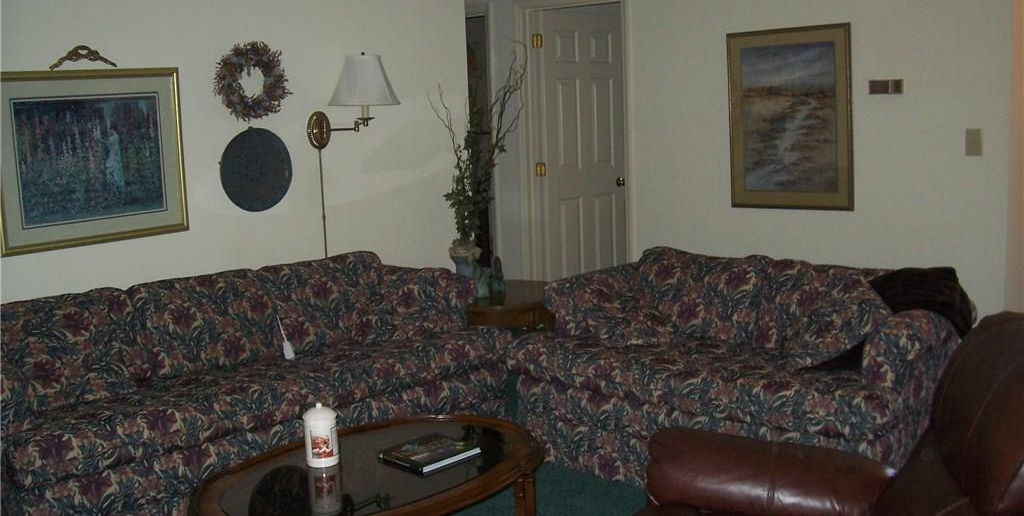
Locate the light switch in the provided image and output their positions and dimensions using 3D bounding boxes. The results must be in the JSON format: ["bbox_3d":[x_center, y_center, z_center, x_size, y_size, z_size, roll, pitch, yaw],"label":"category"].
[{"bbox_3d":[2.116,-0.529,4.609,0.072,0.118,0.010,6,12,41],"label":"light switch"}]

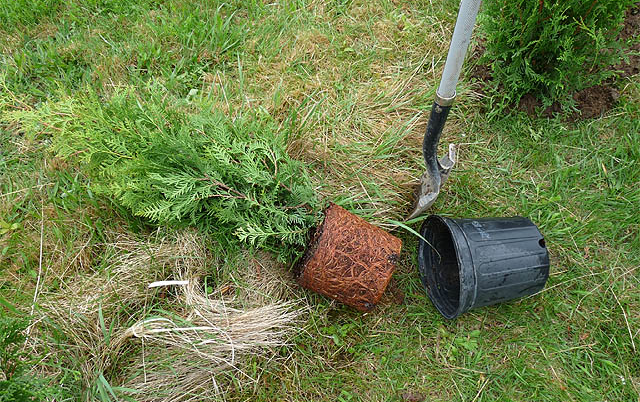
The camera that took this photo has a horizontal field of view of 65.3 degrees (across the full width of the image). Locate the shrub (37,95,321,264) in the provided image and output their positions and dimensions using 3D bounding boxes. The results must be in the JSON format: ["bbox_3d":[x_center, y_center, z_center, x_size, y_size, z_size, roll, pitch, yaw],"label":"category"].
[{"bbox_3d":[-0.364,-0.064,1.209,0.783,0.210,0.290,18,62,11],"label":"shrub"}]

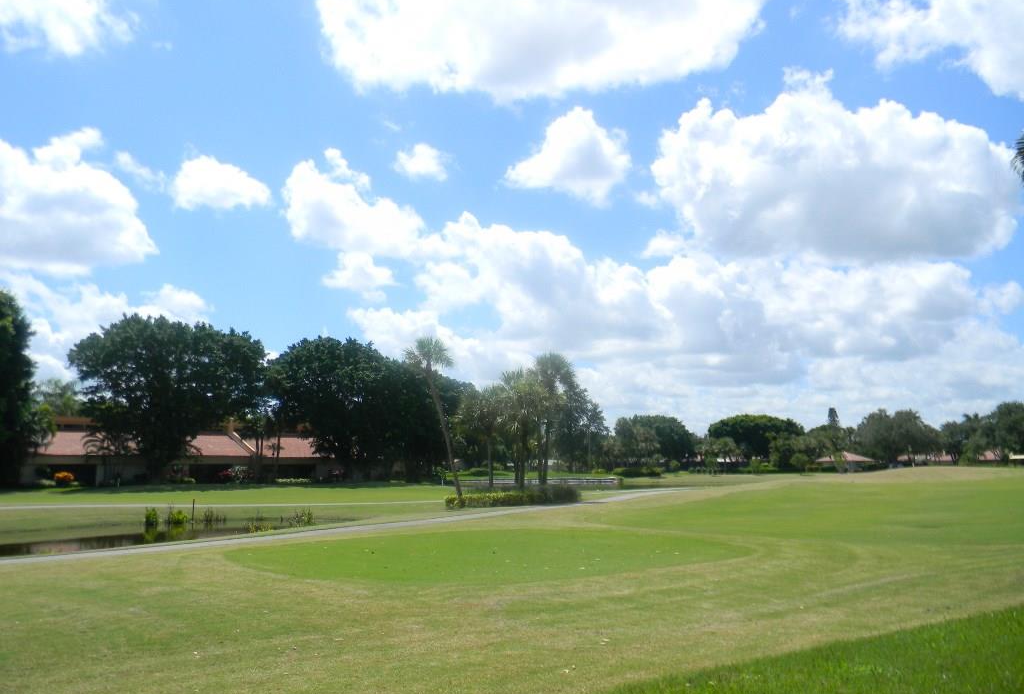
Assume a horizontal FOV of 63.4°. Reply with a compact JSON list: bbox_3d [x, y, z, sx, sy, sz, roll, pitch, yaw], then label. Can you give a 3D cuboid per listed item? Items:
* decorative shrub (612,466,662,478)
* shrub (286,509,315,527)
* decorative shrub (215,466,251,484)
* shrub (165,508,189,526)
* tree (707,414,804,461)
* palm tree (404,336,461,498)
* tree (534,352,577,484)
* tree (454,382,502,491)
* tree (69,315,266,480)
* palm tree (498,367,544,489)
[{"bbox_3d":[19.779,19.620,130.538,7.880,1.870,3.000,0,-8,0],"label":"decorative shrub"},{"bbox_3d":[-9.272,7.473,36.310,1.230,0.860,1.000,0,-8,0],"label":"shrub"},{"bbox_3d":[-28.017,12.779,83.028,3.610,1.780,2.200,0,-8,0],"label":"decorative shrub"},{"bbox_3d":[-15.902,8.034,39.261,1.140,0.840,1.000,0,-8,0],"label":"shrub"},{"bbox_3d":[54.065,20.733,183.911,21.760,11.920,19.000,0,-8,0],"label":"tree"},{"bbox_3d":[-4.501,4.064,46.894,3.170,9.540,3.000,0,-8,0],"label":"palm tree"},{"bbox_3d":[2.827,5.041,53.826,2.730,9.580,2.900,0,-8,0],"label":"tree"},{"bbox_3d":[-2.050,5.749,50.695,2.940,7.060,3.000,0,-8,0],"label":"tree"},{"bbox_3d":[-34.985,5.111,84.116,20.110,16.880,17.000,0,-8,0],"label":"tree"},{"bbox_3d":[0.582,5.256,50.765,2.820,8.050,2.900,0,-8,0],"label":"palm tree"}]

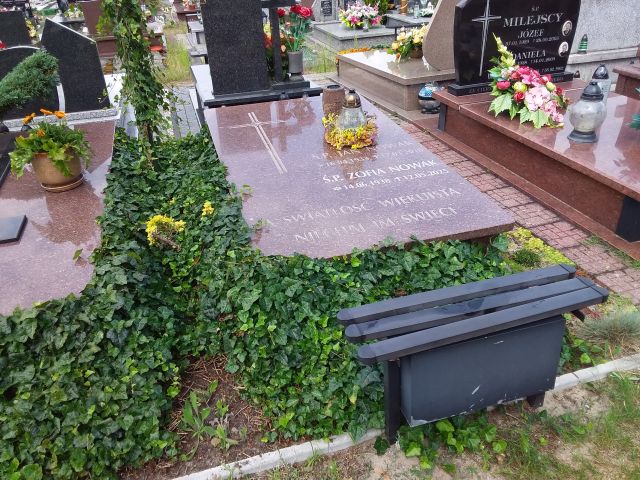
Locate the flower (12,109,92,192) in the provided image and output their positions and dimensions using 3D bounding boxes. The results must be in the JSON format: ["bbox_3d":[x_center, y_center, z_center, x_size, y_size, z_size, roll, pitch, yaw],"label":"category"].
[{"bbox_3d":[-1.409,-0.476,2.764,0.380,0.370,0.350,-11,30,-13],"label":"flower"}]

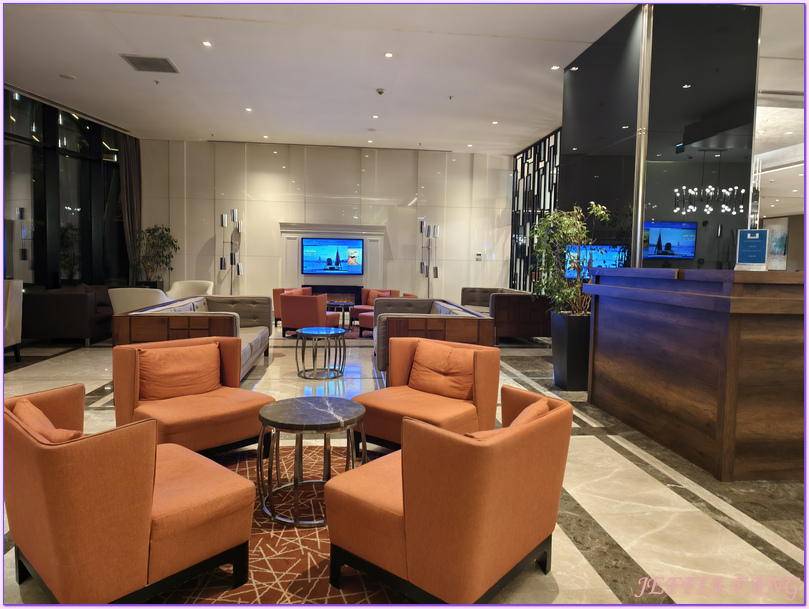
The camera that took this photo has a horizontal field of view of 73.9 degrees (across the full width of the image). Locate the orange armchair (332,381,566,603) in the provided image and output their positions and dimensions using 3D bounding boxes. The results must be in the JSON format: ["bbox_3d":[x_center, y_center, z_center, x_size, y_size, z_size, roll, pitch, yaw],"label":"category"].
[{"bbox_3d":[0.173,0.718,2.086,0.685,0.716,0.664,5,6,39],"label":"orange armchair"}]

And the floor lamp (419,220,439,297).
[{"bbox_3d":[0.505,-0.675,11.282,0.406,2.091,0.394,1,4,-7],"label":"floor lamp"}]

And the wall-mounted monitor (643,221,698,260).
[{"bbox_3d":[2.801,-0.672,5.655,0.571,0.407,0.057,1,4,-5],"label":"wall-mounted monitor"}]

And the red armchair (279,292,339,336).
[{"bbox_3d":[-1.508,0.175,8.673,0.664,0.716,0.685,3,5,23],"label":"red armchair"}]

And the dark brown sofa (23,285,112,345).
[{"bbox_3d":[-4.713,0.117,8.148,0.954,0.736,1.955,1,4,-6],"label":"dark brown sofa"}]

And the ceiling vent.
[{"bbox_3d":[-3.171,-3.017,6.734,0.565,0.040,0.546,1,4,-7],"label":"ceiling vent"}]

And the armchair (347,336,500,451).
[{"bbox_3d":[0.138,0.613,3.434,0.664,0.716,0.685,5,6,37],"label":"armchair"}]

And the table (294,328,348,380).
[{"bbox_3d":[-0.901,0.527,5.838,0.541,0.476,0.541,1,4,-7],"label":"table"}]

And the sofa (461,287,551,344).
[{"bbox_3d":[1.652,0.164,9.220,0.959,0.782,2.066,1,4,-7],"label":"sofa"}]

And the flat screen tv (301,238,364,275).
[{"bbox_3d":[-1.491,-0.990,11.238,1.283,0.753,0.070,1,4,-7],"label":"flat screen tv"}]

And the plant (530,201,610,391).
[{"bbox_3d":[1.635,-0.088,5.336,0.824,1.882,0.763,1,4,-7],"label":"plant"}]

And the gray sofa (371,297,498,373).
[{"bbox_3d":[0.167,0.381,5.631,0.940,0.732,2.438,1,4,-4],"label":"gray sofa"}]

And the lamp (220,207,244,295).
[{"bbox_3d":[-3.768,-0.919,11.756,0.494,2.312,0.460,1,4,-5],"label":"lamp"}]

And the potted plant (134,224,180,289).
[{"bbox_3d":[-5.341,-0.746,11.598,0.920,1.940,0.897,1,4,-5],"label":"potted plant"}]

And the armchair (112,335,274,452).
[{"bbox_3d":[-1.197,0.571,3.088,0.634,0.675,0.627,4,5,39],"label":"armchair"}]

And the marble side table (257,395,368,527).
[{"bbox_3d":[-0.436,0.729,2.577,0.498,0.460,0.498,1,4,-5],"label":"marble side table"}]

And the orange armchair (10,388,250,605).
[{"bbox_3d":[-0.962,0.663,1.870,0.627,0.675,0.634,5,6,42],"label":"orange armchair"}]

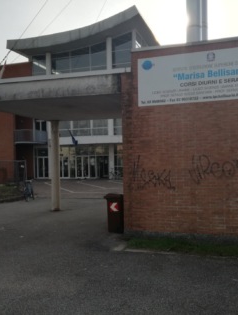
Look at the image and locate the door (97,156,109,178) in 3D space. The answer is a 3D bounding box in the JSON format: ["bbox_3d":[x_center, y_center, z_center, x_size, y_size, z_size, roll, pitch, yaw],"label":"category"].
[{"bbox_3d":[-1.619,1.052,33.787,1.364,2.247,0.120,-1,-1,18],"label":"door"}]

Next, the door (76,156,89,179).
[{"bbox_3d":[-3.789,1.058,34.482,1.558,2.283,0.120,-1,-1,18],"label":"door"}]

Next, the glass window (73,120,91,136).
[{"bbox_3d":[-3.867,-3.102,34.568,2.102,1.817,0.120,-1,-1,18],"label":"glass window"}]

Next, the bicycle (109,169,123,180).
[{"bbox_3d":[-0.211,1.654,31.500,1.680,1.080,0.550,-1,-1,18],"label":"bicycle"}]

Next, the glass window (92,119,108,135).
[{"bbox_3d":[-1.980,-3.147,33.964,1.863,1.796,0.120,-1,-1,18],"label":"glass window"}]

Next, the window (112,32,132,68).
[{"bbox_3d":[0.316,-10.813,33.340,2.106,3.732,0.120,-1,-1,18],"label":"window"}]

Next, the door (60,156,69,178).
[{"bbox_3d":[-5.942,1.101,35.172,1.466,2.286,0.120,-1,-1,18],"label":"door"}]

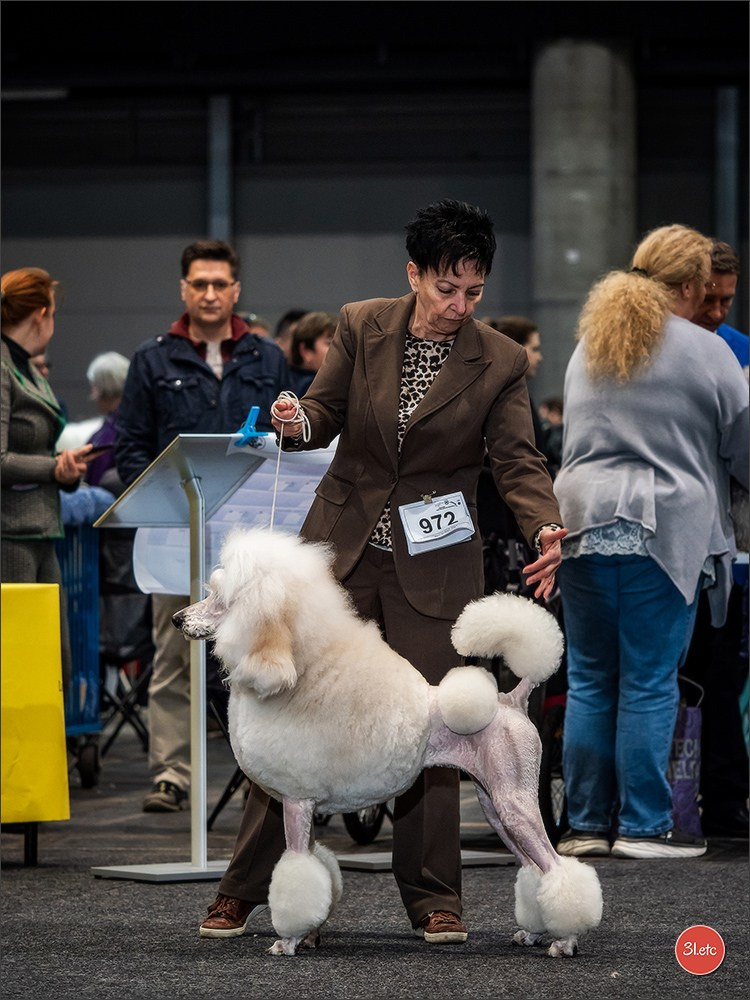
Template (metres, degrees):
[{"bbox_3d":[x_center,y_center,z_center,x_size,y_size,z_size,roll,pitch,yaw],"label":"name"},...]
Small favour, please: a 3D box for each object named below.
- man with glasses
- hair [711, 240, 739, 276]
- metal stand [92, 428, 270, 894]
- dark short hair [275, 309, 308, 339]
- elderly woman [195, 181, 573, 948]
[{"bbox_3d":[-0.532,0.079,14.150,0.540,1.780,0.360,0,0,-2],"label":"man with glasses"},{"bbox_3d":[0.948,-0.663,12.900,0.180,0.160,0.210,0,0,30],"label":"hair"},{"bbox_3d":[-0.459,0.392,11.450,0.420,1.110,0.390,0,0,-35],"label":"metal stand"},{"bbox_3d":[-0.297,-0.661,17.500,0.170,0.160,0.200,0,0,-33],"label":"dark short hair"},{"bbox_3d":[0.014,0.153,9.750,0.780,1.590,0.500,0,0,-3],"label":"elderly woman"}]

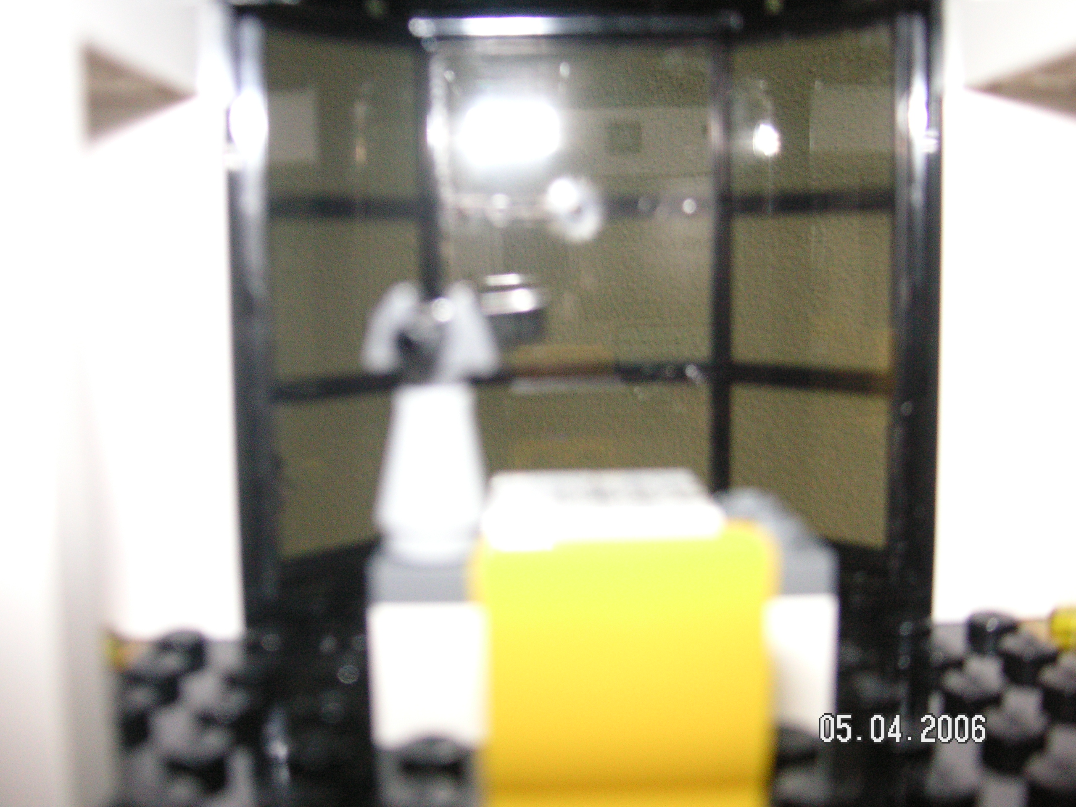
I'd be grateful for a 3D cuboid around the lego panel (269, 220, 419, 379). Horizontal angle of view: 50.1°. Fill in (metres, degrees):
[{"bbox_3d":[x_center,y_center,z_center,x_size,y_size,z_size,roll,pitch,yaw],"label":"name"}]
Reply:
[{"bbox_3d":[-0.019,-0.011,0.117,0.016,0.016,0.001,-5,7,-36],"label":"lego panel"}]

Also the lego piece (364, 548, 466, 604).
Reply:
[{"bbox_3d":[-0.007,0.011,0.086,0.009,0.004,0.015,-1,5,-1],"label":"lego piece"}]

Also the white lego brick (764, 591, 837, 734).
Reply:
[{"bbox_3d":[0.017,0.018,0.086,0.008,0.010,0.012,-1,5,-1],"label":"white lego brick"}]

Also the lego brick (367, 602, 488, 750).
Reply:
[{"bbox_3d":[-0.007,0.018,0.085,0.008,0.010,0.012,-1,5,-1],"label":"lego brick"}]

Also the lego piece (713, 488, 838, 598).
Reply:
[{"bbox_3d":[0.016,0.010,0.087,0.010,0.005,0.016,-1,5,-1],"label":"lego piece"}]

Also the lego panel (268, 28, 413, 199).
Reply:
[{"bbox_3d":[-0.020,-0.029,0.115,0.016,0.016,0.001,-5,7,-36],"label":"lego panel"}]

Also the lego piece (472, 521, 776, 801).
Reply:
[{"bbox_3d":[0.005,0.015,0.071,0.016,0.018,0.016,-1,5,-1],"label":"lego piece"}]

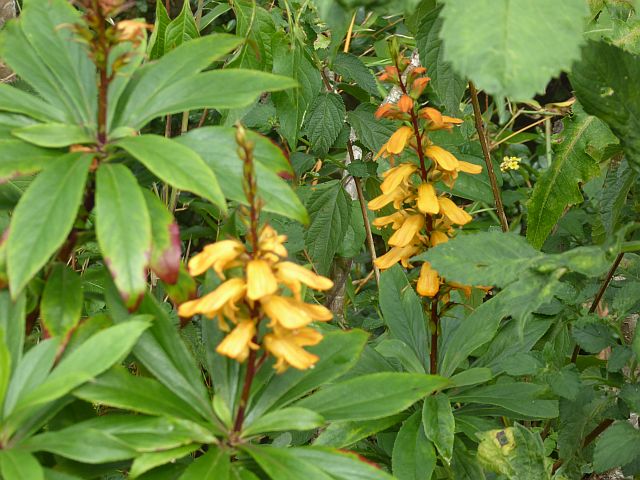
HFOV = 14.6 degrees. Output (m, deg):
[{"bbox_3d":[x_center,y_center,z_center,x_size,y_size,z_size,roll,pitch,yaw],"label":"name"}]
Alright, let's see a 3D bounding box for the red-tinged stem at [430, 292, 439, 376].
[{"bbox_3d":[0.080,0.066,1.750,0.005,0.060,0.005,-1,19,0],"label":"red-tinged stem"}]

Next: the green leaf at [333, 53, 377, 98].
[{"bbox_3d":[0.030,-0.133,2.005,0.024,0.008,0.053,-28,53,-21],"label":"green leaf"}]

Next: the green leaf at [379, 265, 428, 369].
[{"bbox_3d":[0.070,0.063,2.015,0.034,0.093,0.018,-16,-19,-11],"label":"green leaf"}]

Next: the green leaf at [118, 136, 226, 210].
[{"bbox_3d":[-0.095,-0.041,1.585,0.089,0.020,0.029,30,47,20],"label":"green leaf"}]

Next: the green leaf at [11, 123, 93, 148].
[{"bbox_3d":[-0.170,-0.066,1.585,0.059,0.015,0.019,7,30,-31],"label":"green leaf"}]

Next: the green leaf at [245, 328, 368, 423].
[{"bbox_3d":[-0.009,0.086,1.545,0.107,0.020,0.028,-36,47,-28],"label":"green leaf"}]

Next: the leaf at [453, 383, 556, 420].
[{"bbox_3d":[0.146,0.130,1.990,0.090,0.020,0.030,10,46,13],"label":"leaf"}]

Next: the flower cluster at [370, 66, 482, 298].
[{"bbox_3d":[0.085,-0.046,2.000,0.088,0.186,0.082,-7,16,0],"label":"flower cluster"}]

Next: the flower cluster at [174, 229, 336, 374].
[{"bbox_3d":[-0.033,0.031,1.300,0.081,0.062,0.075,0,22,0],"label":"flower cluster"}]

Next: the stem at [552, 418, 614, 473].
[{"bbox_3d":[0.196,0.153,1.855,0.058,0.006,0.006,-39,0,-10],"label":"stem"}]

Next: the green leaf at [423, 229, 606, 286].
[{"bbox_3d":[0.115,0.010,1.505,0.140,0.014,0.038,-2,49,40],"label":"green leaf"}]

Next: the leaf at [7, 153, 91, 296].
[{"bbox_3d":[-0.170,-0.010,1.580,0.033,0.020,0.109,16,66,25],"label":"leaf"}]

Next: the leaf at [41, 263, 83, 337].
[{"bbox_3d":[-0.147,0.034,1.420,0.024,0.009,0.044,0,63,0],"label":"leaf"}]

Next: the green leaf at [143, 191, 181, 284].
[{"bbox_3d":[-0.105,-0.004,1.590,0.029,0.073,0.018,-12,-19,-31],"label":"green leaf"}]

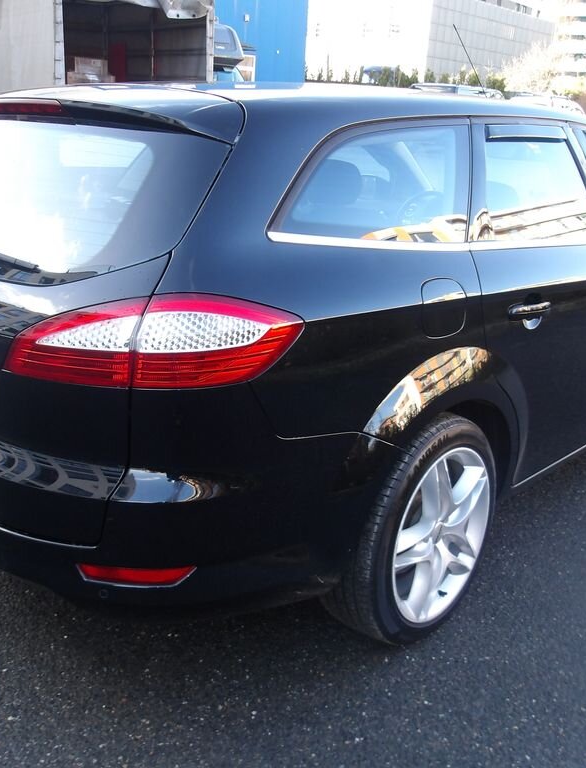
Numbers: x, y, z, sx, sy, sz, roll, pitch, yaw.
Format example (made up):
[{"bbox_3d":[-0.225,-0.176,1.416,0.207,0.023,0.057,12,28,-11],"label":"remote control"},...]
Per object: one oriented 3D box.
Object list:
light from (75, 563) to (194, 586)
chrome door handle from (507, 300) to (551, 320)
[{"bbox_3d":[-0.348,0.421,1.773,0.255,0.042,0.050,4,17,6],"label":"light"},{"bbox_3d":[0.669,-0.217,2.273,0.050,0.045,0.235,16,22,39],"label":"chrome door handle"}]

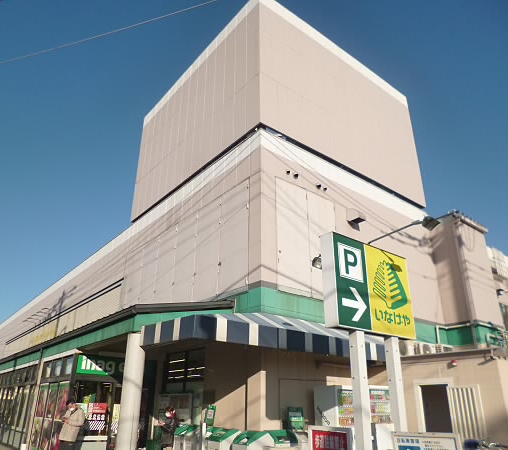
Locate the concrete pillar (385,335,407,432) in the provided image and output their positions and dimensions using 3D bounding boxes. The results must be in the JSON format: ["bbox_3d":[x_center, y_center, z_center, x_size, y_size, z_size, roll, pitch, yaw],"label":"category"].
[{"bbox_3d":[2.139,2.925,6.051,0.145,2.523,0.145,18,-29,-34],"label":"concrete pillar"}]

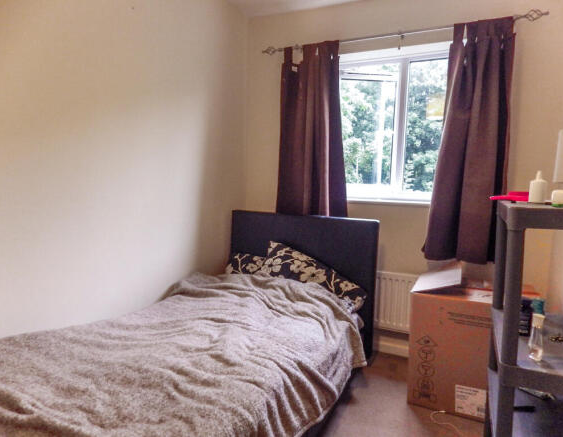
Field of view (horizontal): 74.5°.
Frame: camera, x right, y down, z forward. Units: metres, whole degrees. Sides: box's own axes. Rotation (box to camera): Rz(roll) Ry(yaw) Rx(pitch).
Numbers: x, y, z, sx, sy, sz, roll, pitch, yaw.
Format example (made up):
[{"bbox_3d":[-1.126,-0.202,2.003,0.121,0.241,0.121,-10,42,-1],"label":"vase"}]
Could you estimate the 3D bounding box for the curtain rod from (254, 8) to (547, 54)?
[{"bbox_3d":[0.611,-1.091,2.208,1.631,0.076,0.090,3,5,23],"label":"curtain rod"}]

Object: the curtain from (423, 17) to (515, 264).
[{"bbox_3d":[1.031,-0.405,2.073,0.388,1.310,0.130,3,5,23],"label":"curtain"}]

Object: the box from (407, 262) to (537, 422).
[{"bbox_3d":[0.967,0.626,1.924,0.545,0.620,0.400,3,5,23],"label":"box"}]

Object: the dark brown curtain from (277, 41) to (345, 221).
[{"bbox_3d":[0.205,-0.459,2.432,0.480,1.300,0.125,3,5,23],"label":"dark brown curtain"}]

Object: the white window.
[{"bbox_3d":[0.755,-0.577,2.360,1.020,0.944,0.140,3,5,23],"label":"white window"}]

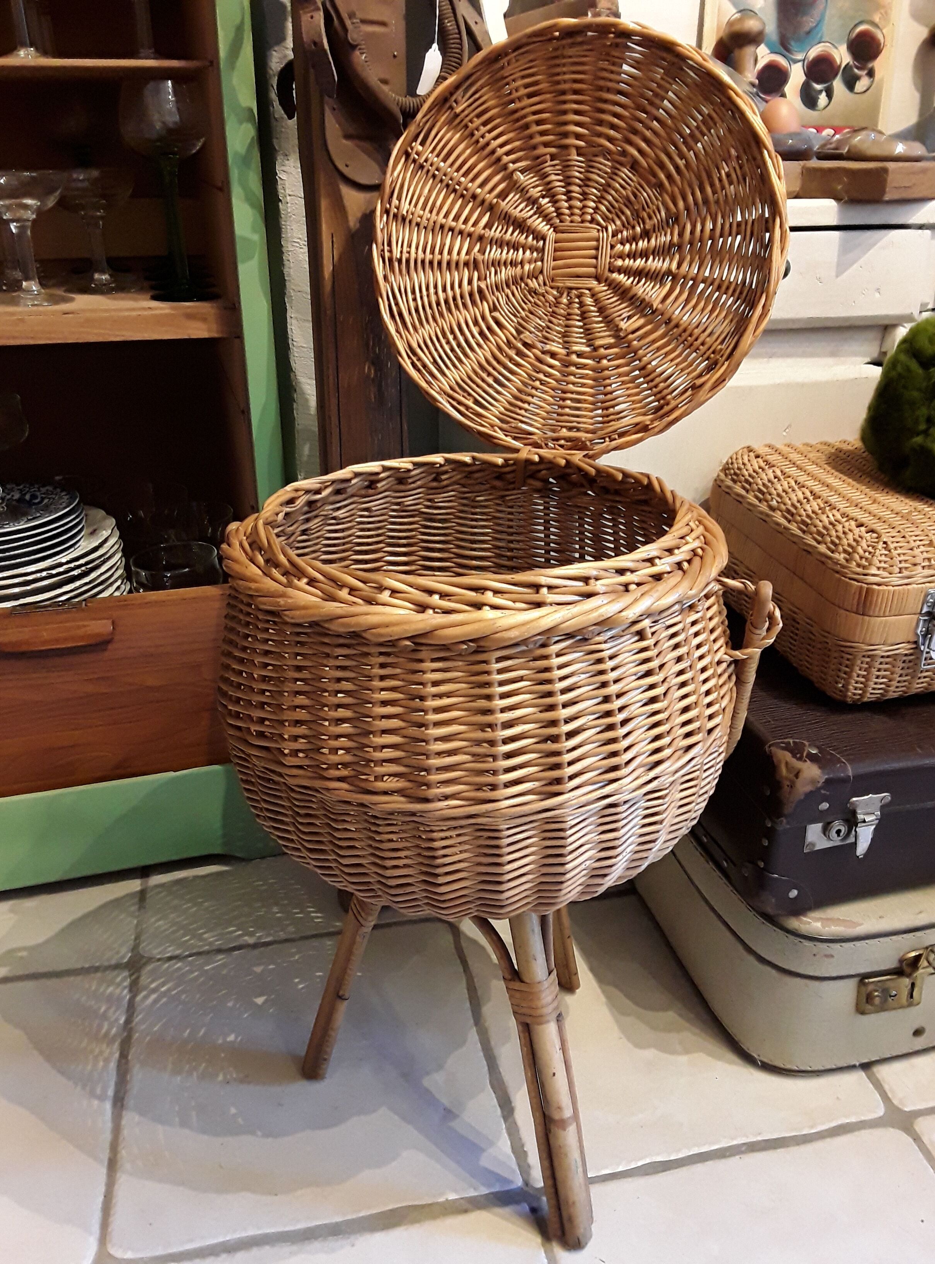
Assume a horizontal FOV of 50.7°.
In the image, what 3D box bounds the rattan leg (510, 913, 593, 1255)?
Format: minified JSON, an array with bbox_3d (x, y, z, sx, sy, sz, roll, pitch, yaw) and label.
[{"bbox_3d":[0.072,0.381,0.838,0.037,0.327,0.030,-13,13,-24],"label":"rattan leg"}]

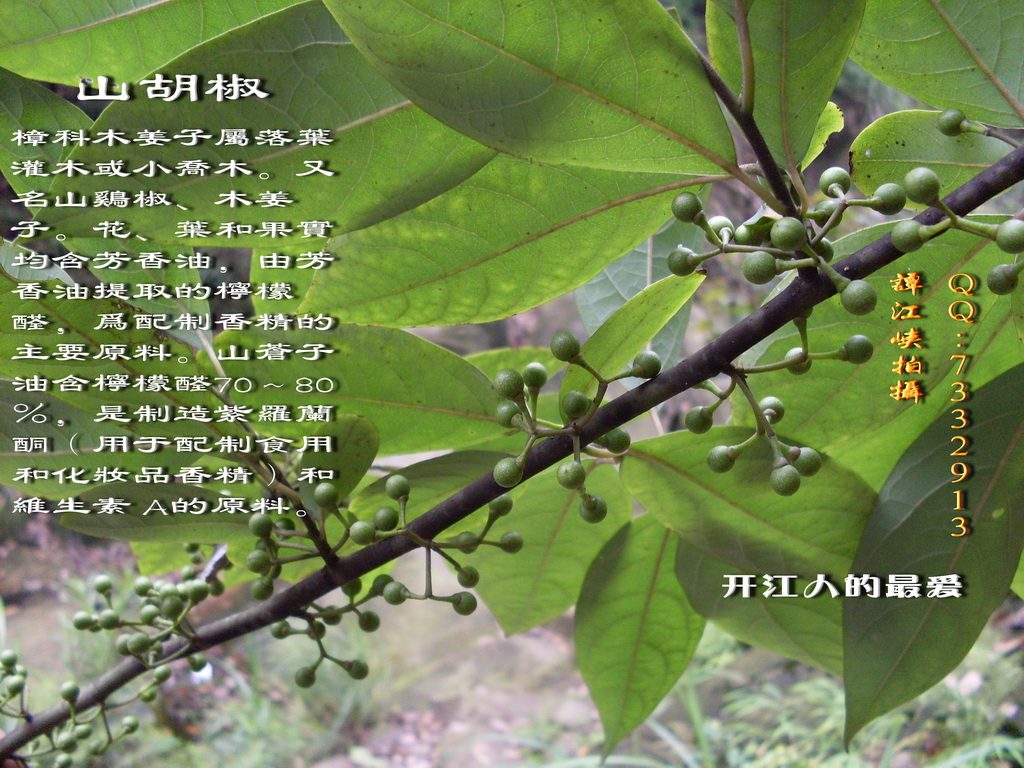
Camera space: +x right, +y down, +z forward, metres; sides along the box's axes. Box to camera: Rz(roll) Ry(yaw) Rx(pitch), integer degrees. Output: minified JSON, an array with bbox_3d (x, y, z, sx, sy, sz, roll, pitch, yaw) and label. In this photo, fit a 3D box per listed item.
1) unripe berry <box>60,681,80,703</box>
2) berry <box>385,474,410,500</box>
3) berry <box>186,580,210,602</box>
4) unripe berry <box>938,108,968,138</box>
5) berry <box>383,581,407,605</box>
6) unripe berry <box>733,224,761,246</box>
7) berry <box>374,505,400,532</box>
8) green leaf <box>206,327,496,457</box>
[{"bbox_3d":[-0.137,0.095,0.348,0.006,0.006,0.006,0,10,0],"label":"unripe berry"},{"bbox_3d":[-0.028,0.025,0.272,0.006,0.006,0.006,0,5,0],"label":"berry"},{"bbox_3d":[-0.091,0.060,0.327,0.006,0.006,0.006,0,5,0],"label":"berry"},{"bbox_3d":[0.087,-0.051,0.221,0.006,0.006,0.006,0,5,0],"label":"unripe berry"},{"bbox_3d":[-0.029,0.052,0.281,0.006,0.006,0.006,0,10,0],"label":"berry"},{"bbox_3d":[0.049,-0.031,0.232,0.006,0.006,0.006,0,10,0],"label":"unripe berry"},{"bbox_3d":[-0.031,0.033,0.275,0.006,0.006,0.006,0,5,0],"label":"berry"},{"bbox_3d":[-0.043,0.002,0.312,0.110,0.037,0.012,10,28,30],"label":"green leaf"}]

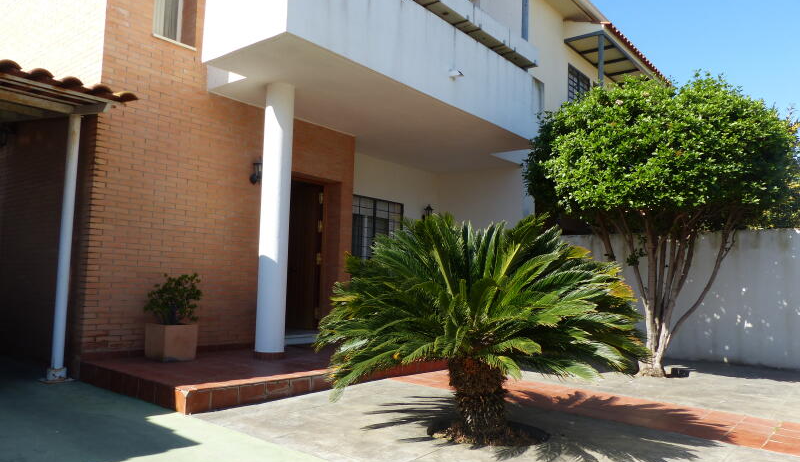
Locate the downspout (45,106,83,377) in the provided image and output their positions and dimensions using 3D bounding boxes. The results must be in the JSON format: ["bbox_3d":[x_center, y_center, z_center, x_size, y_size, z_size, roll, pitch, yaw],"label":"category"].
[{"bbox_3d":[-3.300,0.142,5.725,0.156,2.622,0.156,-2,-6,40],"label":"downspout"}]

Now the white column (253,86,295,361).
[{"bbox_3d":[-1.379,-0.126,6.422,0.302,3.017,0.302,1,-5,0],"label":"white column"}]

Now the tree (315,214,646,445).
[{"bbox_3d":[0.595,0.665,4.094,2.171,1.516,2.171,-2,-6,40],"label":"tree"}]

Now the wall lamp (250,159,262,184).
[{"bbox_3d":[-1.746,-0.747,7.204,0.226,0.328,0.193,-2,-6,40],"label":"wall lamp"}]

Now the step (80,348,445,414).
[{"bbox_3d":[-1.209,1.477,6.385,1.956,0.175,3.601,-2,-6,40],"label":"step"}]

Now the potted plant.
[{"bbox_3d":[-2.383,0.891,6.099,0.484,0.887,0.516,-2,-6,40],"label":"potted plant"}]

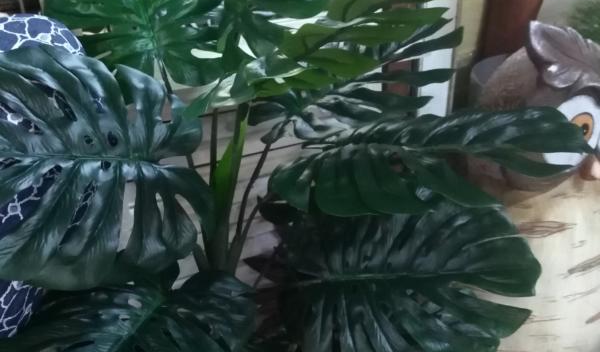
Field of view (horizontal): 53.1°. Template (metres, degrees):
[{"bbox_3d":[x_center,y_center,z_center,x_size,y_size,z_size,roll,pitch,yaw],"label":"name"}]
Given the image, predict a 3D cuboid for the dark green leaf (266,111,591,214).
[{"bbox_3d":[0.142,-0.018,0.680,0.345,0.080,0.210,3,30,0],"label":"dark green leaf"}]

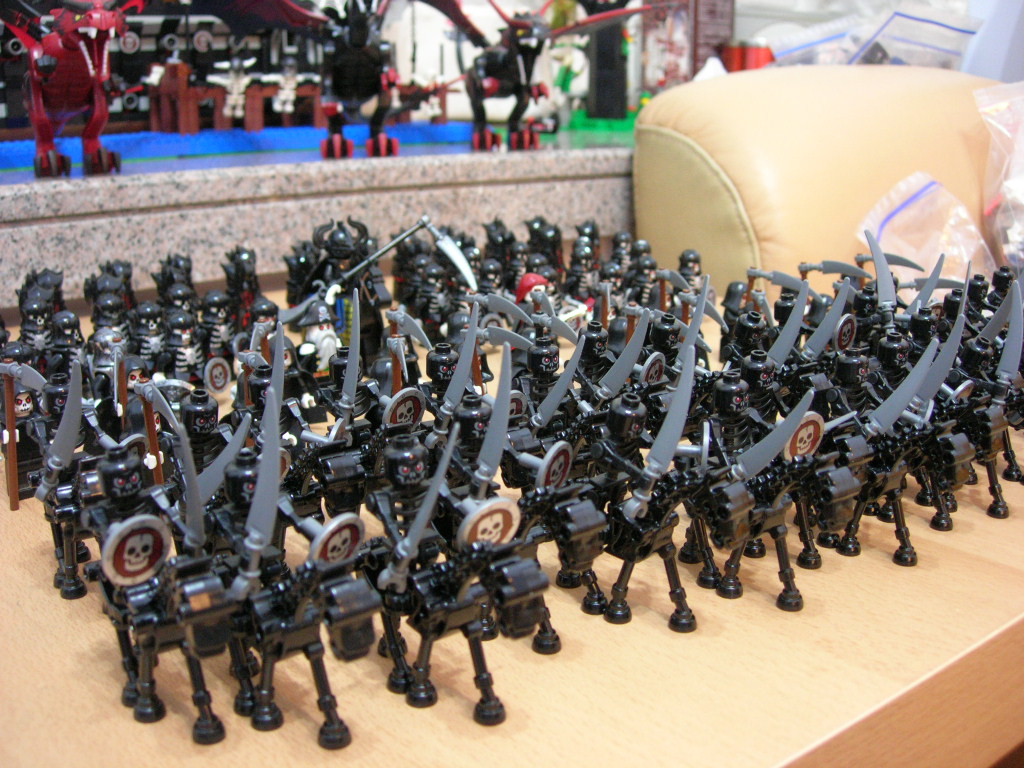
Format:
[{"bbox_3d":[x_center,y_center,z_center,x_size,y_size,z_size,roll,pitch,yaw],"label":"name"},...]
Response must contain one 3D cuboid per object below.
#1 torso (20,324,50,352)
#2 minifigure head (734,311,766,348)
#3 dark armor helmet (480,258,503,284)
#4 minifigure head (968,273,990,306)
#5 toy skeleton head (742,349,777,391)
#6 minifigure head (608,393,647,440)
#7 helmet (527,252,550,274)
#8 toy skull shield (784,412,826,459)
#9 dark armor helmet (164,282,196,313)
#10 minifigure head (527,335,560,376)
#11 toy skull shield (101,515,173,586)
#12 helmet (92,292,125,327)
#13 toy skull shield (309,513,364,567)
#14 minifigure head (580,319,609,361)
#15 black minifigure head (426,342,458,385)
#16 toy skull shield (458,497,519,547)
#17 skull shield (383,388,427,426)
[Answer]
[{"bbox_3d":[-0.231,-0.020,0.546,0.009,0.013,0.017,15,22,41],"label":"torso"},{"bbox_3d":[0.085,-0.019,0.402,0.010,0.011,0.010,3,21,-33],"label":"minifigure head"},{"bbox_3d":[-0.012,-0.068,0.685,0.013,0.013,0.013,-11,20,-32],"label":"dark armor helmet"},{"bbox_3d":[0.221,-0.045,0.532,0.010,0.011,0.010,-7,19,-31],"label":"minifigure head"},{"bbox_3d":[0.079,-0.005,0.360,0.010,0.011,0.010,2,15,0],"label":"toy skeleton head"},{"bbox_3d":[0.032,0.009,0.314,0.010,0.011,0.010,8,16,-2],"label":"minifigure head"},{"bbox_3d":[0.016,-0.073,0.688,0.013,0.013,0.015,-9,19,-30],"label":"helmet"},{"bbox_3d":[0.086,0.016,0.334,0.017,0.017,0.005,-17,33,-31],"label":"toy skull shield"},{"bbox_3d":[-0.166,-0.043,0.564,0.015,0.013,0.013,16,22,42],"label":"dark armor helmet"},{"bbox_3d":[0.010,-0.009,0.367,0.010,0.011,0.010,0,16,0],"label":"minifigure head"},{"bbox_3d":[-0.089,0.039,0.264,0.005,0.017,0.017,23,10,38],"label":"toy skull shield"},{"bbox_3d":[-0.194,-0.036,0.544,0.015,0.013,0.013,16,22,42],"label":"helmet"},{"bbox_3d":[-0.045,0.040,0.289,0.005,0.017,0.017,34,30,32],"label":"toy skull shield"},{"bbox_3d":[0.029,-0.015,0.391,0.010,0.011,0.010,0,16,0],"label":"minifigure head"},{"bbox_3d":[-0.022,-0.007,0.358,0.010,0.011,0.010,0,16,0],"label":"black minifigure head"},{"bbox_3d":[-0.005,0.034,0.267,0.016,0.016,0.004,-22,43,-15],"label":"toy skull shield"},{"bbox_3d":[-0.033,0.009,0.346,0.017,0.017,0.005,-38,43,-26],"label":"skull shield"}]

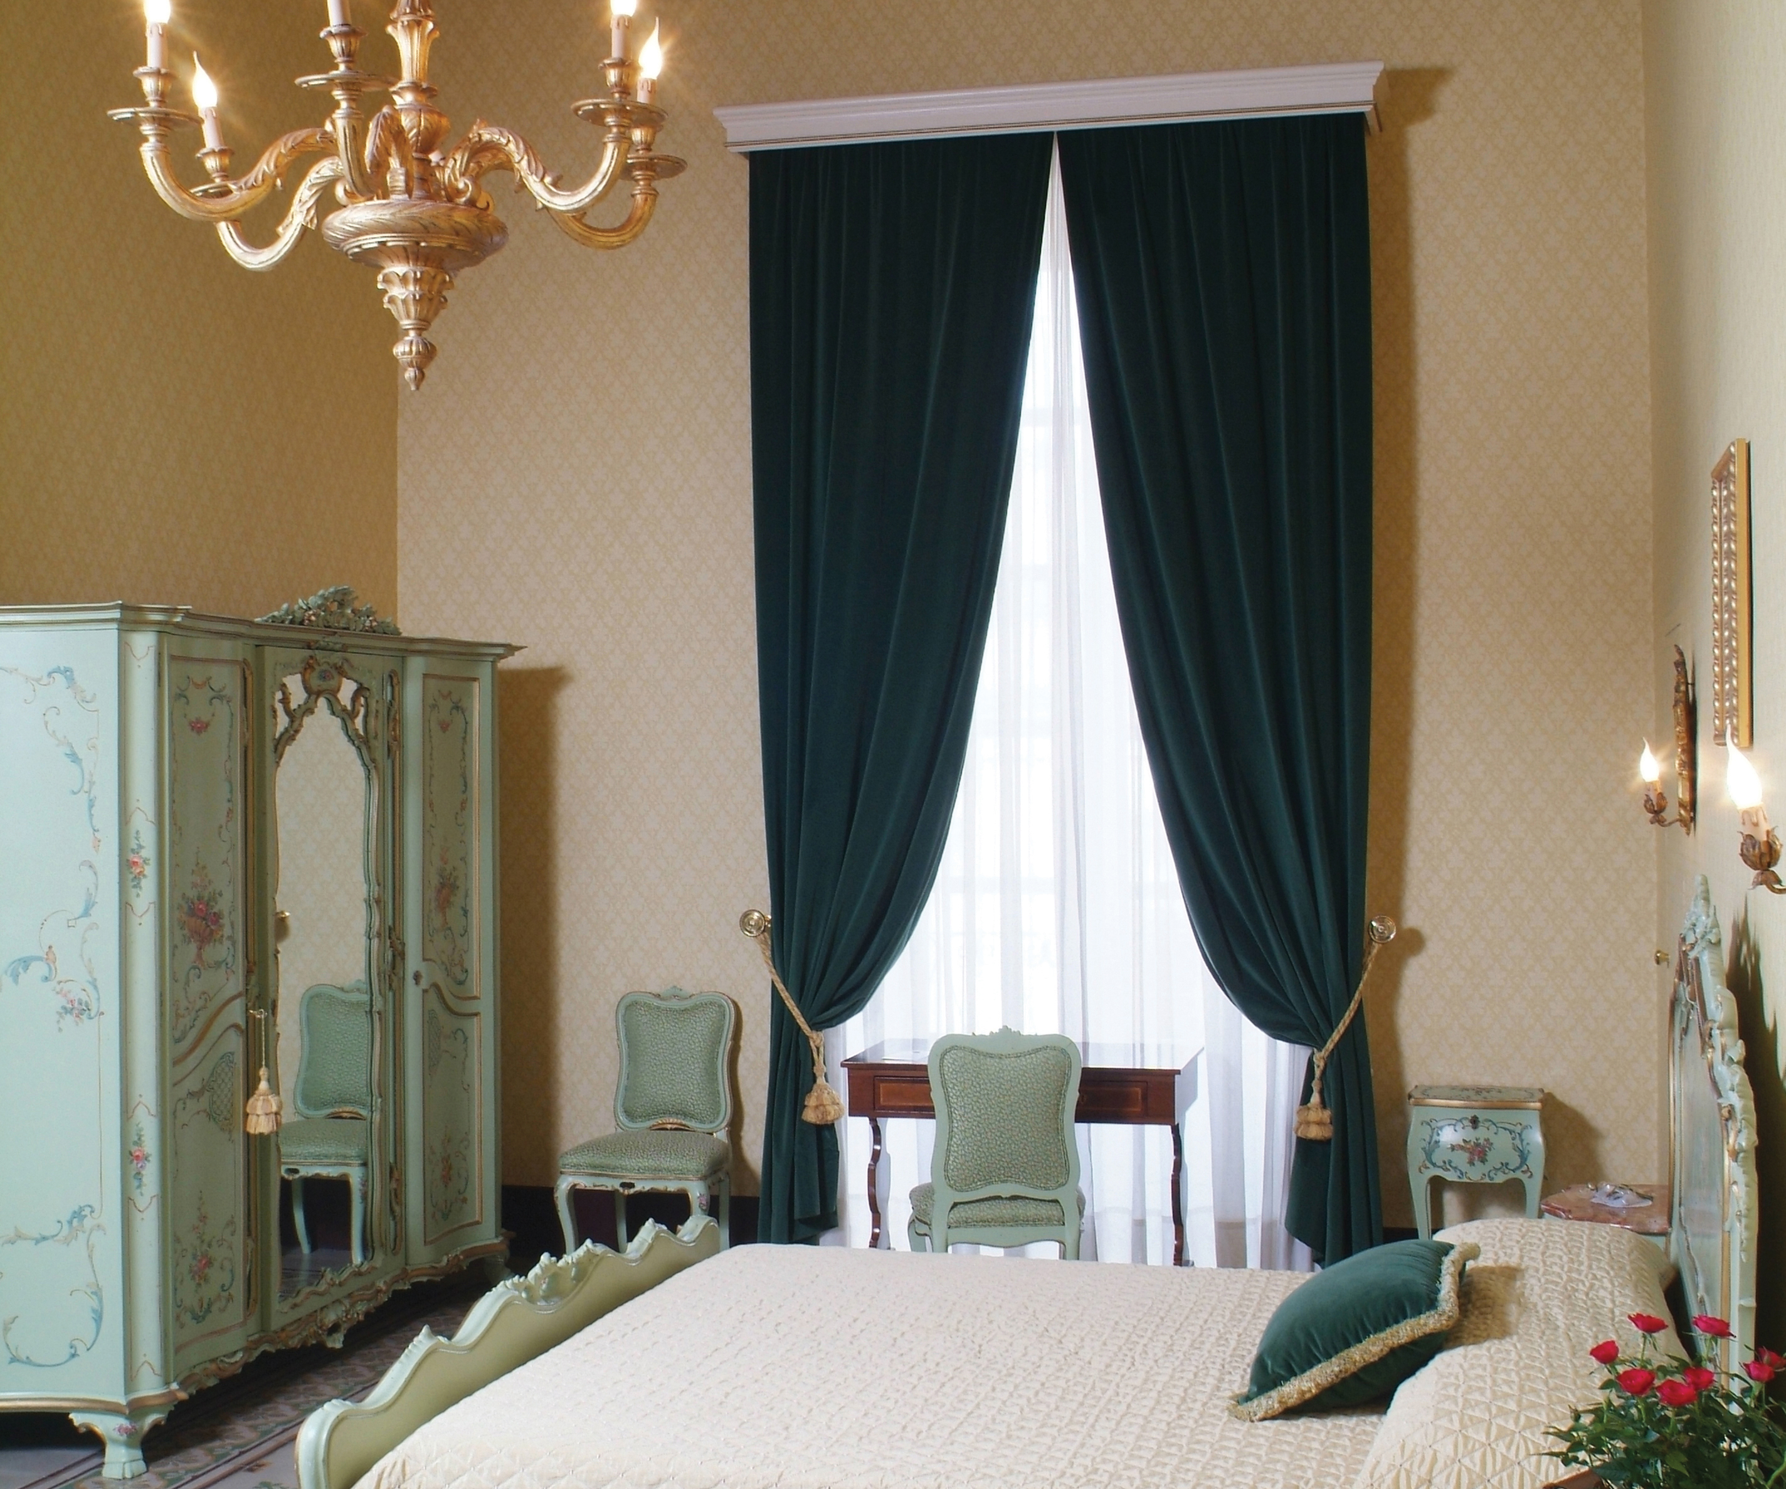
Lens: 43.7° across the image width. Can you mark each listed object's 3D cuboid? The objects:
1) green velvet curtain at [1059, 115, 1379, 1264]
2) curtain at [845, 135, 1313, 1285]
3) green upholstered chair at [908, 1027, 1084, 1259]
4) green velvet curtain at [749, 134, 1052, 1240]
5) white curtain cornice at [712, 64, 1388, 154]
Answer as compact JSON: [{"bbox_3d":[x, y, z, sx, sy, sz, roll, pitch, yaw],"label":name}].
[{"bbox_3d":[1.016,-0.113,7.059,1.030,3.760,0.200,0,-2,14],"label":"green velvet curtain"},{"bbox_3d":[0.569,-0.065,7.408,1.620,3.700,0.150,0,-2,14],"label":"curtain"},{"bbox_3d":[0.300,1.262,6.290,0.500,0.975,0.560,0,-2,1],"label":"green upholstered chair"},{"bbox_3d":[0.008,-0.111,7.315,1.040,3.760,0.200,0,-2,14],"label":"green velvet curtain"},{"bbox_3d":[0.486,-2.041,7.262,2.210,0.160,0.240,0,-2,14],"label":"white curtain cornice"}]

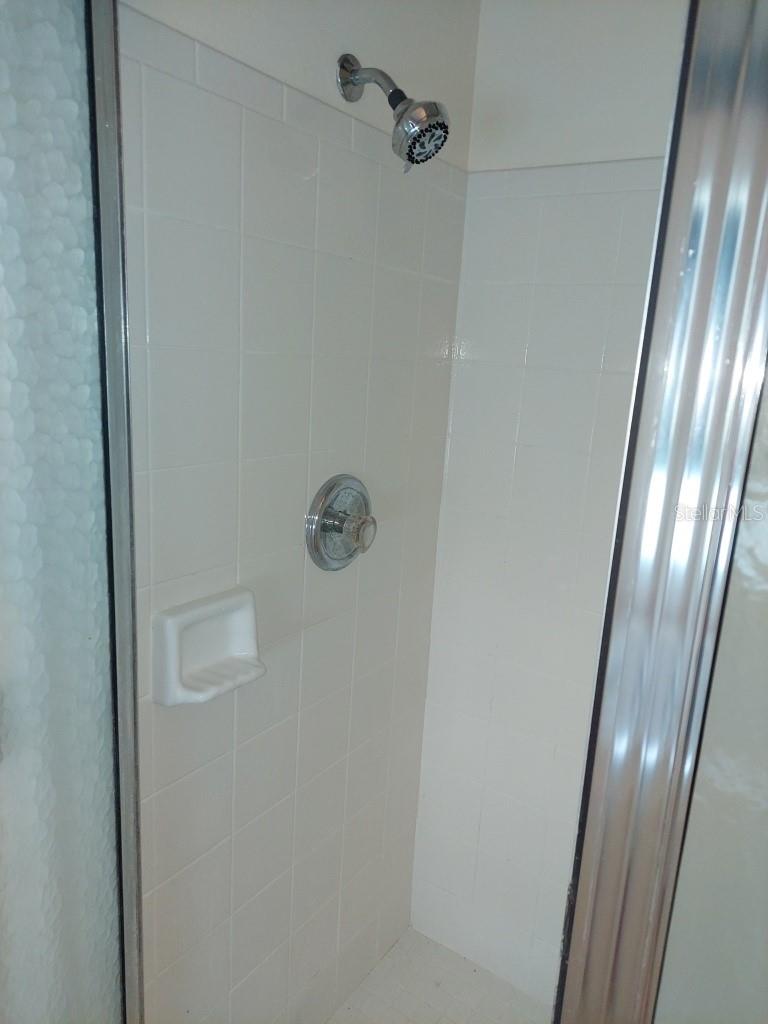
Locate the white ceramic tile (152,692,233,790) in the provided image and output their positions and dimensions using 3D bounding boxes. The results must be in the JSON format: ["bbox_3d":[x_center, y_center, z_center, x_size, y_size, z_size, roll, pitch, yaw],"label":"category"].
[{"bbox_3d":[-0.278,0.310,1.045,0.009,0.152,0.152,12,15,33],"label":"white ceramic tile"}]

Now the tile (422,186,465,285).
[{"bbox_3d":[0.112,-0.527,1.362,0.009,0.152,0.135,12,15,33],"label":"tile"}]

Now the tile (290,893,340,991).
[{"bbox_3d":[-0.140,0.862,1.429,0.009,0.152,0.152,12,15,33],"label":"tile"}]

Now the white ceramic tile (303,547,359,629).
[{"bbox_3d":[-0.094,0.115,1.259,0.009,0.152,0.152,12,15,33],"label":"white ceramic tile"}]

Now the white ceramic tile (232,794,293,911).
[{"bbox_3d":[-0.209,0.586,1.237,0.009,0.152,0.152,12,15,33],"label":"white ceramic tile"}]

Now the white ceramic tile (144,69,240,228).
[{"bbox_3d":[-0.232,-0.436,0.872,0.009,0.152,0.152,12,15,33],"label":"white ceramic tile"}]

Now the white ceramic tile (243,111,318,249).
[{"bbox_3d":[-0.144,-0.458,0.994,0.009,0.151,0.151,12,15,33],"label":"white ceramic tile"}]

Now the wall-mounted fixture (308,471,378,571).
[{"bbox_3d":[-0.052,0.024,1.211,0.073,0.171,0.171,12,15,33],"label":"wall-mounted fixture"}]

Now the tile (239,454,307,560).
[{"bbox_3d":[-0.173,-0.012,1.101,0.009,0.152,0.152,12,15,33],"label":"tile"}]

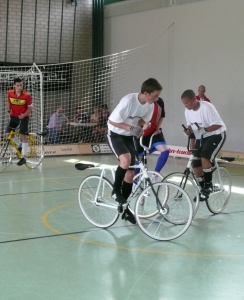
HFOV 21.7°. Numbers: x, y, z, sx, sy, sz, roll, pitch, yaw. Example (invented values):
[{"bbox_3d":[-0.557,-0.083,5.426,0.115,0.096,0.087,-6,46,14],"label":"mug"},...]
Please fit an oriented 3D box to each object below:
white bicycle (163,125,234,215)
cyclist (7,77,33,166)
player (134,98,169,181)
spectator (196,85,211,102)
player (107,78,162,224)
[{"bbox_3d":[1.016,0.319,8.369,0.450,1.200,1.620,4,7,37],"label":"white bicycle"},{"bbox_3d":[-2.153,-0.588,13.350,0.520,1.820,0.450,2,5,13],"label":"cyclist"},{"bbox_3d":[0.425,-0.185,9.000,0.500,1.470,0.550,2,6,20],"label":"player"},{"bbox_3d":[2.103,-0.721,16.500,0.500,1.810,0.320,3,6,24],"label":"spectator"},{"bbox_3d":[0.148,0.025,7.500,0.520,1.730,0.600,-4,7,-43],"label":"player"}]

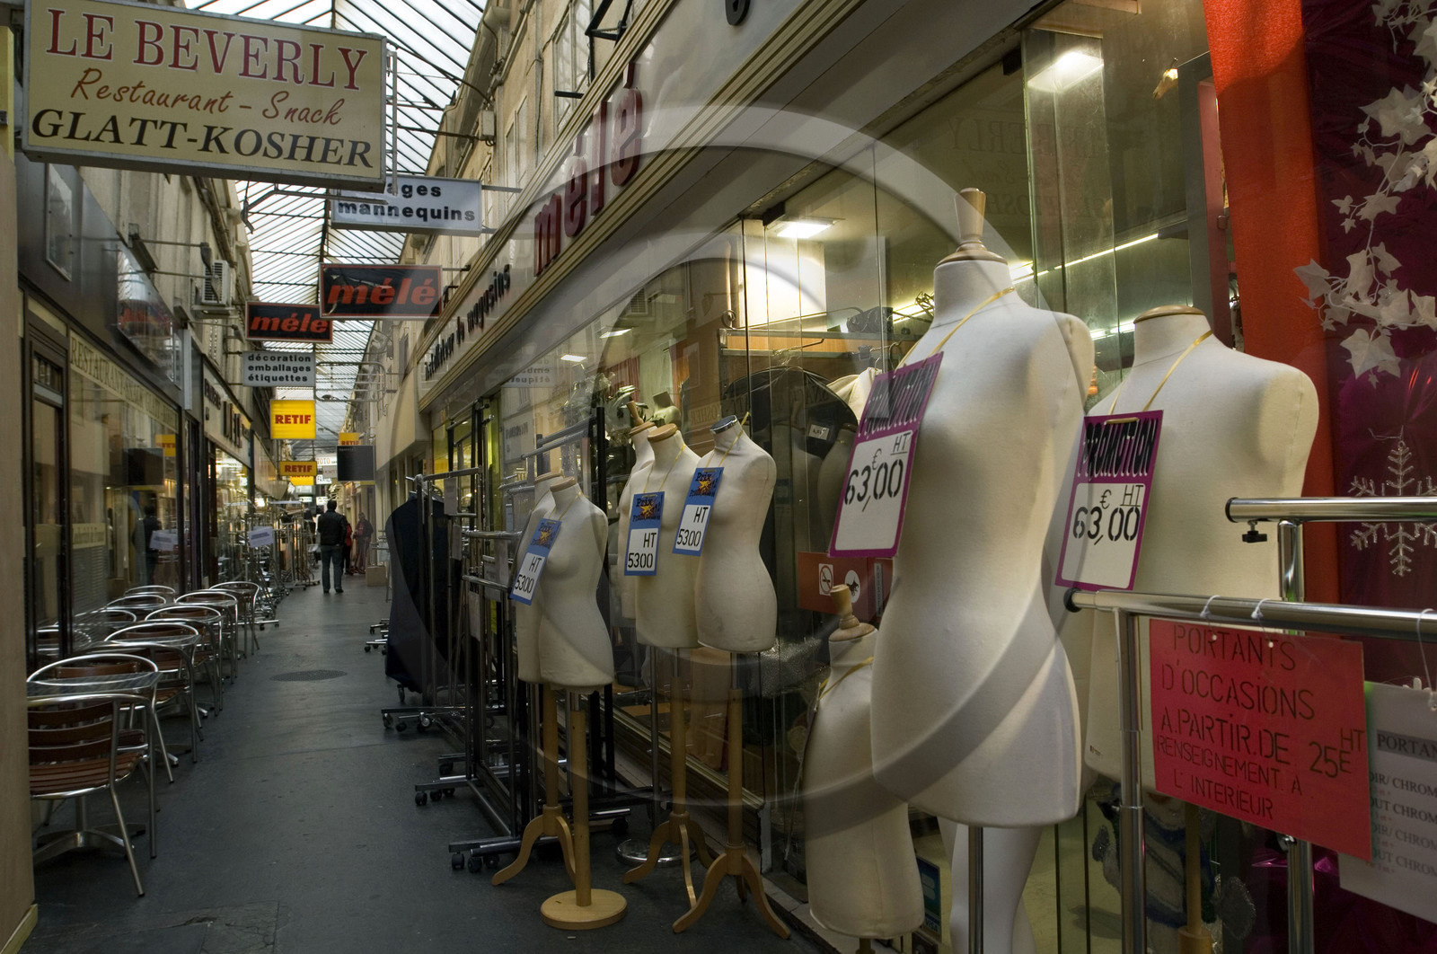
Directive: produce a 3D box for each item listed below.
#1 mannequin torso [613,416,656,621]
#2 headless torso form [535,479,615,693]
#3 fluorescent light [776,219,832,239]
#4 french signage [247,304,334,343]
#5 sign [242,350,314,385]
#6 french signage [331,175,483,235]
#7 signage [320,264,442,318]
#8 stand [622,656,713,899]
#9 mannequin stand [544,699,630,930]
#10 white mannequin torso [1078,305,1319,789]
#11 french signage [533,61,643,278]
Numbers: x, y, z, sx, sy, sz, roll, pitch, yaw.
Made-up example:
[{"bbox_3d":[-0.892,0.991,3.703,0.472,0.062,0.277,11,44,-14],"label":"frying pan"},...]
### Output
[{"bbox_3d":[-0.299,0.162,4.175,0.250,0.874,0.360,-1,-2,-29],"label":"mannequin torso"},{"bbox_3d":[-0.518,0.389,3.581,0.250,0.747,0.360,0,-2,-44],"label":"headless torso form"},{"bbox_3d":[0.415,-1.211,4.850,0.210,0.050,0.230,-1,-2,-22],"label":"fluorescent light"},{"bbox_3d":[-6.619,-2.375,15.400,1.214,0.560,0.140,-1,-2,-22],"label":"french signage"},{"bbox_3d":[-6.823,-1.665,15.502,1.011,0.515,0.130,-1,-2,-22],"label":"sign"},{"bbox_3d":[-2.495,-2.188,8.028,1.144,0.417,0.150,-1,-2,-23],"label":"french signage"},{"bbox_3d":[-3.423,-1.880,10.154,1.175,0.537,0.130,-1,-1,-22],"label":"signage"},{"bbox_3d":[-0.157,1.115,3.828,0.400,0.900,0.370,-3,-2,45],"label":"stand"},{"bbox_3d":[-0.482,1.141,3.486,0.300,0.751,0.300,-1,-2,-23],"label":"mannequin stand"},{"bbox_3d":[0.824,0.121,1.770,0.270,0.849,0.440,-1,-2,-27],"label":"white mannequin torso"},{"bbox_3d":[-0.781,-1.605,5.532,0.070,0.513,2.296,-1,-2,-22],"label":"french signage"}]

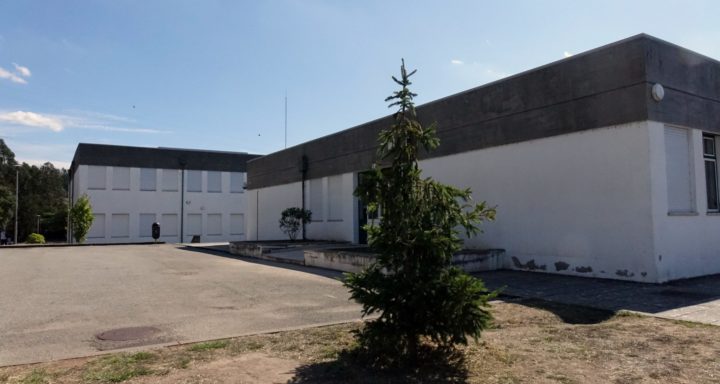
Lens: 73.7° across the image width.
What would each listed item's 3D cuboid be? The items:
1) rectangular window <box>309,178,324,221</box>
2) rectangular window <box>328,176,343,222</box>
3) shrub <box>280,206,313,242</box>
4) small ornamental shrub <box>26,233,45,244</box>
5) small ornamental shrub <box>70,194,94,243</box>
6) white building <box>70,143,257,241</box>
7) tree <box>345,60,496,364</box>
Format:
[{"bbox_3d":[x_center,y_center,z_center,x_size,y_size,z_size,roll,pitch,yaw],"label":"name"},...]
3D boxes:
[{"bbox_3d":[-1.801,0.350,20.162,0.150,1.767,1.210,2,-4,-33],"label":"rectangular window"},{"bbox_3d":[-0.969,0.260,18.887,0.150,1.767,1.210,2,-4,-33],"label":"rectangular window"},{"bbox_3d":[-2.710,1.344,20.326,1.385,1.419,1.385,0,-4,-8],"label":"shrub"},{"bbox_3d":[-18.900,2.727,28.000,0.919,0.671,0.919,2,-4,-34],"label":"small ornamental shrub"},{"bbox_3d":[-17.922,1.760,31.000,1.342,3.197,1.342,1,-4,-30],"label":"small ornamental shrub"},{"bbox_3d":[-17.599,0.977,50.737,21.900,7.677,21.900,2,-4,-33],"label":"white building"},{"bbox_3d":[0.544,0.171,4.313,1.337,2.704,1.337,-1,-4,7],"label":"tree"}]

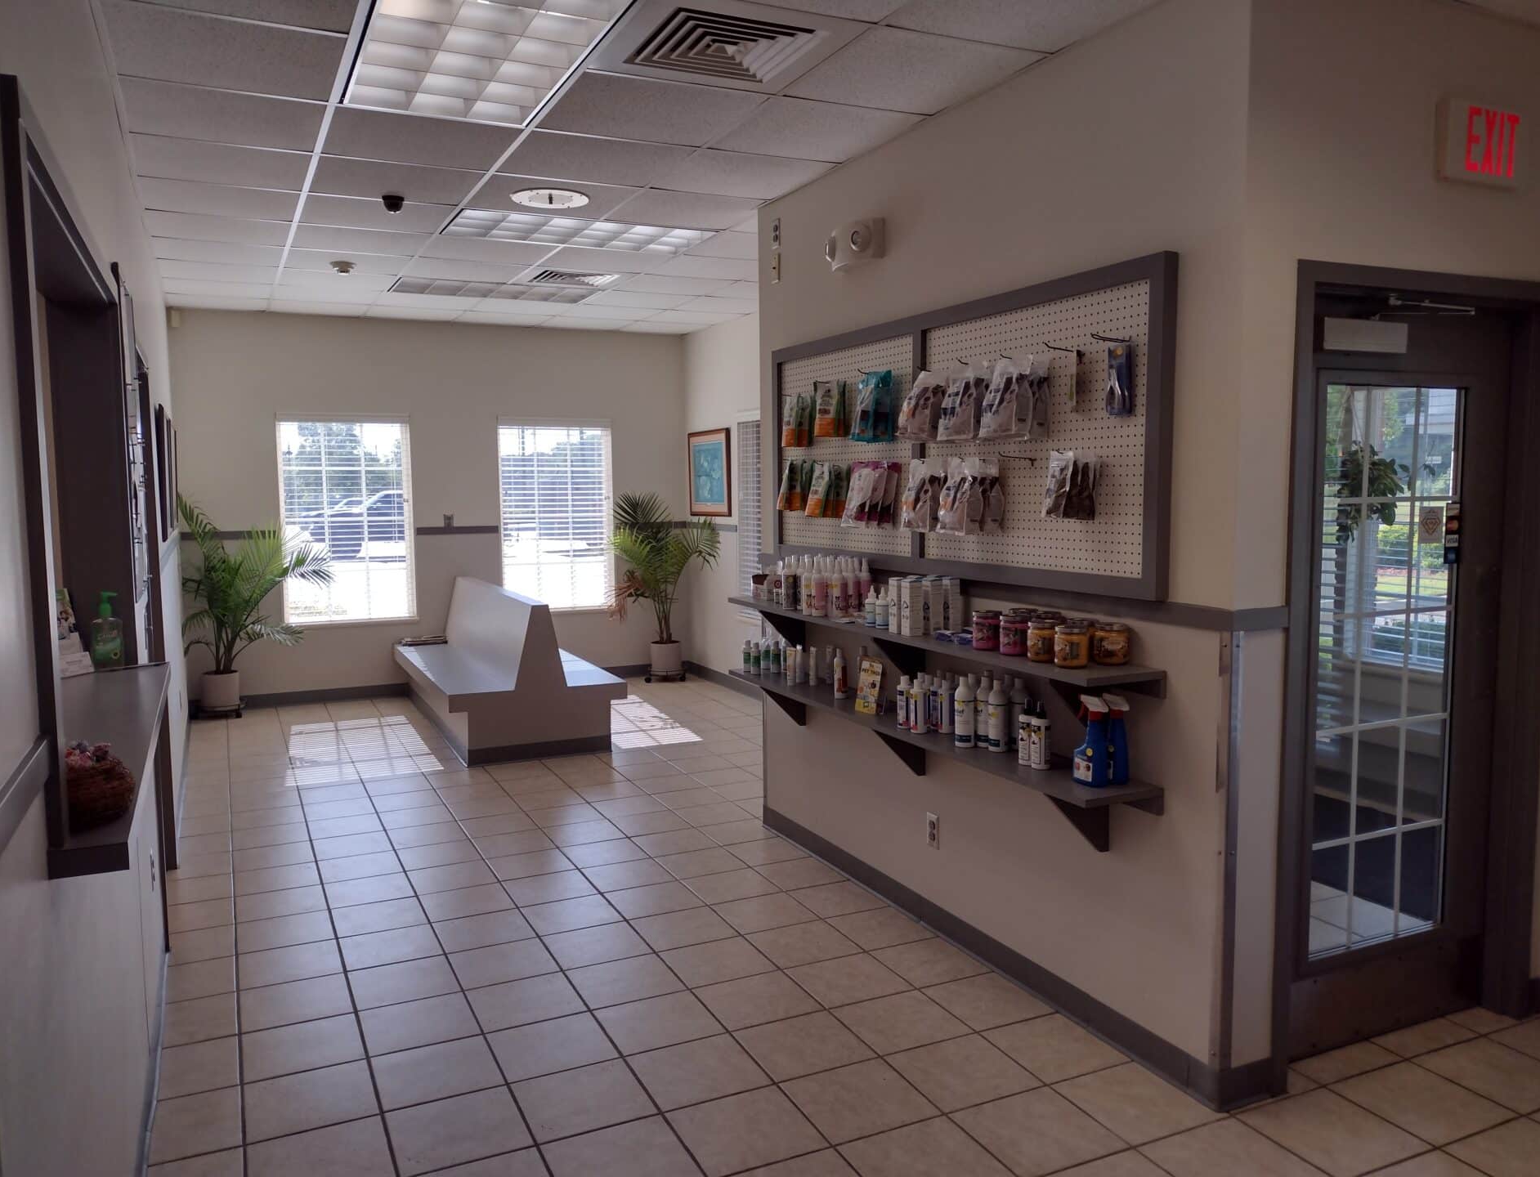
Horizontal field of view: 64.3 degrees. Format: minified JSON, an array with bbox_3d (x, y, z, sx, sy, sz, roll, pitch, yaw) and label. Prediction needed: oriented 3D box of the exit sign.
[{"bbox_3d":[1.774,-1.099,3.050,0.298,0.193,0.037,-3,5,-25],"label":"exit sign"}]

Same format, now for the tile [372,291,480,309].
[{"bbox_3d":[-2.198,-1.845,7.864,0.603,0.018,0.603,-3,6,-24],"label":"tile"}]

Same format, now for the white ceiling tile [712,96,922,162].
[{"bbox_3d":[0.147,-1.536,4.112,0.539,0.020,0.600,-3,5,-25],"label":"white ceiling tile"}]

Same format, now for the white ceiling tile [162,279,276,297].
[{"bbox_3d":[-3.281,-1.779,7.302,0.586,0.018,0.605,-3,5,-24],"label":"white ceiling tile"}]

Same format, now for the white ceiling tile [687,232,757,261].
[{"bbox_3d":[-0.032,-1.686,6.026,0.602,0.018,0.602,-3,6,-24],"label":"white ceiling tile"}]

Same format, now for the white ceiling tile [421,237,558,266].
[{"bbox_3d":[-1.399,-1.687,6.081,0.600,0.020,0.600,-3,6,-25],"label":"white ceiling tile"}]

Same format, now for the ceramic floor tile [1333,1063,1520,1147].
[{"bbox_3d":[1.579,1.241,2.959,0.300,0.010,0.300,-3,6,-25],"label":"ceramic floor tile"}]

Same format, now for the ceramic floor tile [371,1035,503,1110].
[{"bbox_3d":[-0.868,1.262,3.188,0.300,0.010,0.300,-3,6,-25],"label":"ceramic floor tile"}]

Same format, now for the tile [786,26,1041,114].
[{"bbox_3d":[0.389,-1.492,3.555,0.530,0.020,0.600,-3,6,-25],"label":"tile"}]

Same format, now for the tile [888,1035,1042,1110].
[{"bbox_3d":[0.503,1.264,3.199,0.305,0.010,0.305,-4,6,-24],"label":"tile"}]

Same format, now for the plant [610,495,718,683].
[{"bbox_3d":[-0.790,0.016,9.102,0.810,1.440,0.790,0,5,0],"label":"plant"}]

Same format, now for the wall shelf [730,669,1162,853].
[{"bbox_3d":[0.413,0.538,4.102,0.245,0.220,2.290,-3,5,-25],"label":"wall shelf"}]

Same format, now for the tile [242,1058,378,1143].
[{"bbox_3d":[-1.170,1.308,3.127,0.305,0.010,0.305,-4,6,-24],"label":"tile"}]

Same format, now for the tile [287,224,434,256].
[{"bbox_3d":[-1.949,-1.662,5.823,0.602,0.018,0.602,-3,6,-24],"label":"tile"}]

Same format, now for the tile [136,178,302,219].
[{"bbox_3d":[-2.242,-1.591,5.026,0.581,0.020,0.600,-3,5,-25],"label":"tile"}]

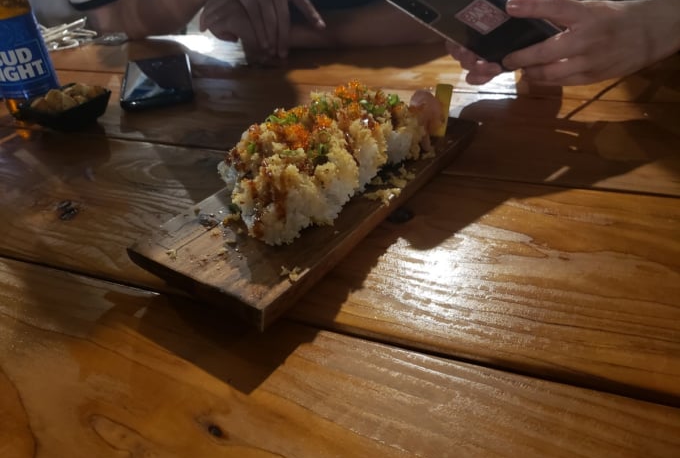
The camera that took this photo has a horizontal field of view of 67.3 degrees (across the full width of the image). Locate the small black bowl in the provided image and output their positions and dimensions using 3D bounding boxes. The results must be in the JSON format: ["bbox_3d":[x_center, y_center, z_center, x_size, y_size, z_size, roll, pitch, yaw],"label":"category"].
[{"bbox_3d":[-0.289,-0.128,0.549,0.068,0.027,0.071,12,38,22],"label":"small black bowl"}]

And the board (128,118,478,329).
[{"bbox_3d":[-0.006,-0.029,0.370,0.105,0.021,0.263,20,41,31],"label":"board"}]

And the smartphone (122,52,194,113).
[{"bbox_3d":[-0.228,-0.188,0.642,0.079,0.011,0.165,-12,35,-11],"label":"smartphone"}]

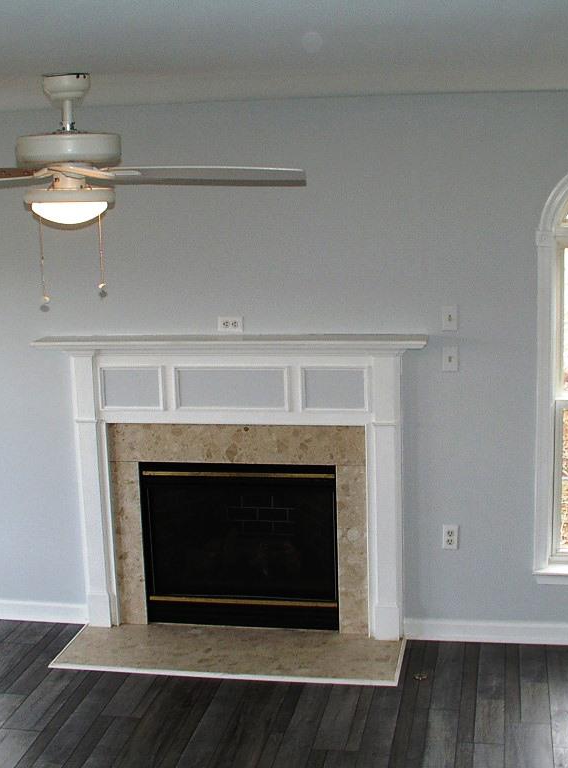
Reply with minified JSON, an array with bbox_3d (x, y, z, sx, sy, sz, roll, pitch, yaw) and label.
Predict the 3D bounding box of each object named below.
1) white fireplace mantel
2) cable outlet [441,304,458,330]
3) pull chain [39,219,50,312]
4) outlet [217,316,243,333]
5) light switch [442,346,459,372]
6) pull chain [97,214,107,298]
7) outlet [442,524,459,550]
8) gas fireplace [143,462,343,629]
[{"bbox_3d":[-0.234,0.488,5.083,1.755,1.398,0.190,0,10,10],"label":"white fireplace mantel"},{"bbox_3d":[0.721,-0.283,4.869,0.069,0.114,0.010,0,10,10],"label":"cable outlet"},{"bbox_3d":[-0.722,-0.365,3.380,0.025,0.265,0.025,-2,10,-1],"label":"pull chain"},{"bbox_3d":[-0.242,-0.266,5.043,0.114,0.070,0.010,0,10,10],"label":"outlet"},{"bbox_3d":[0.726,-0.106,4.899,0.069,0.114,0.010,0,10,10],"label":"light switch"},{"bbox_3d":[-0.549,-0.389,3.380,0.022,0.240,0.022,-2,10,-1],"label":"pull chain"},{"bbox_3d":[0.747,0.689,5.036,0.069,0.114,0.010,0,10,10],"label":"outlet"},{"bbox_3d":[-0.177,0.725,5.352,0.918,0.782,0.350,0,10,10],"label":"gas fireplace"}]

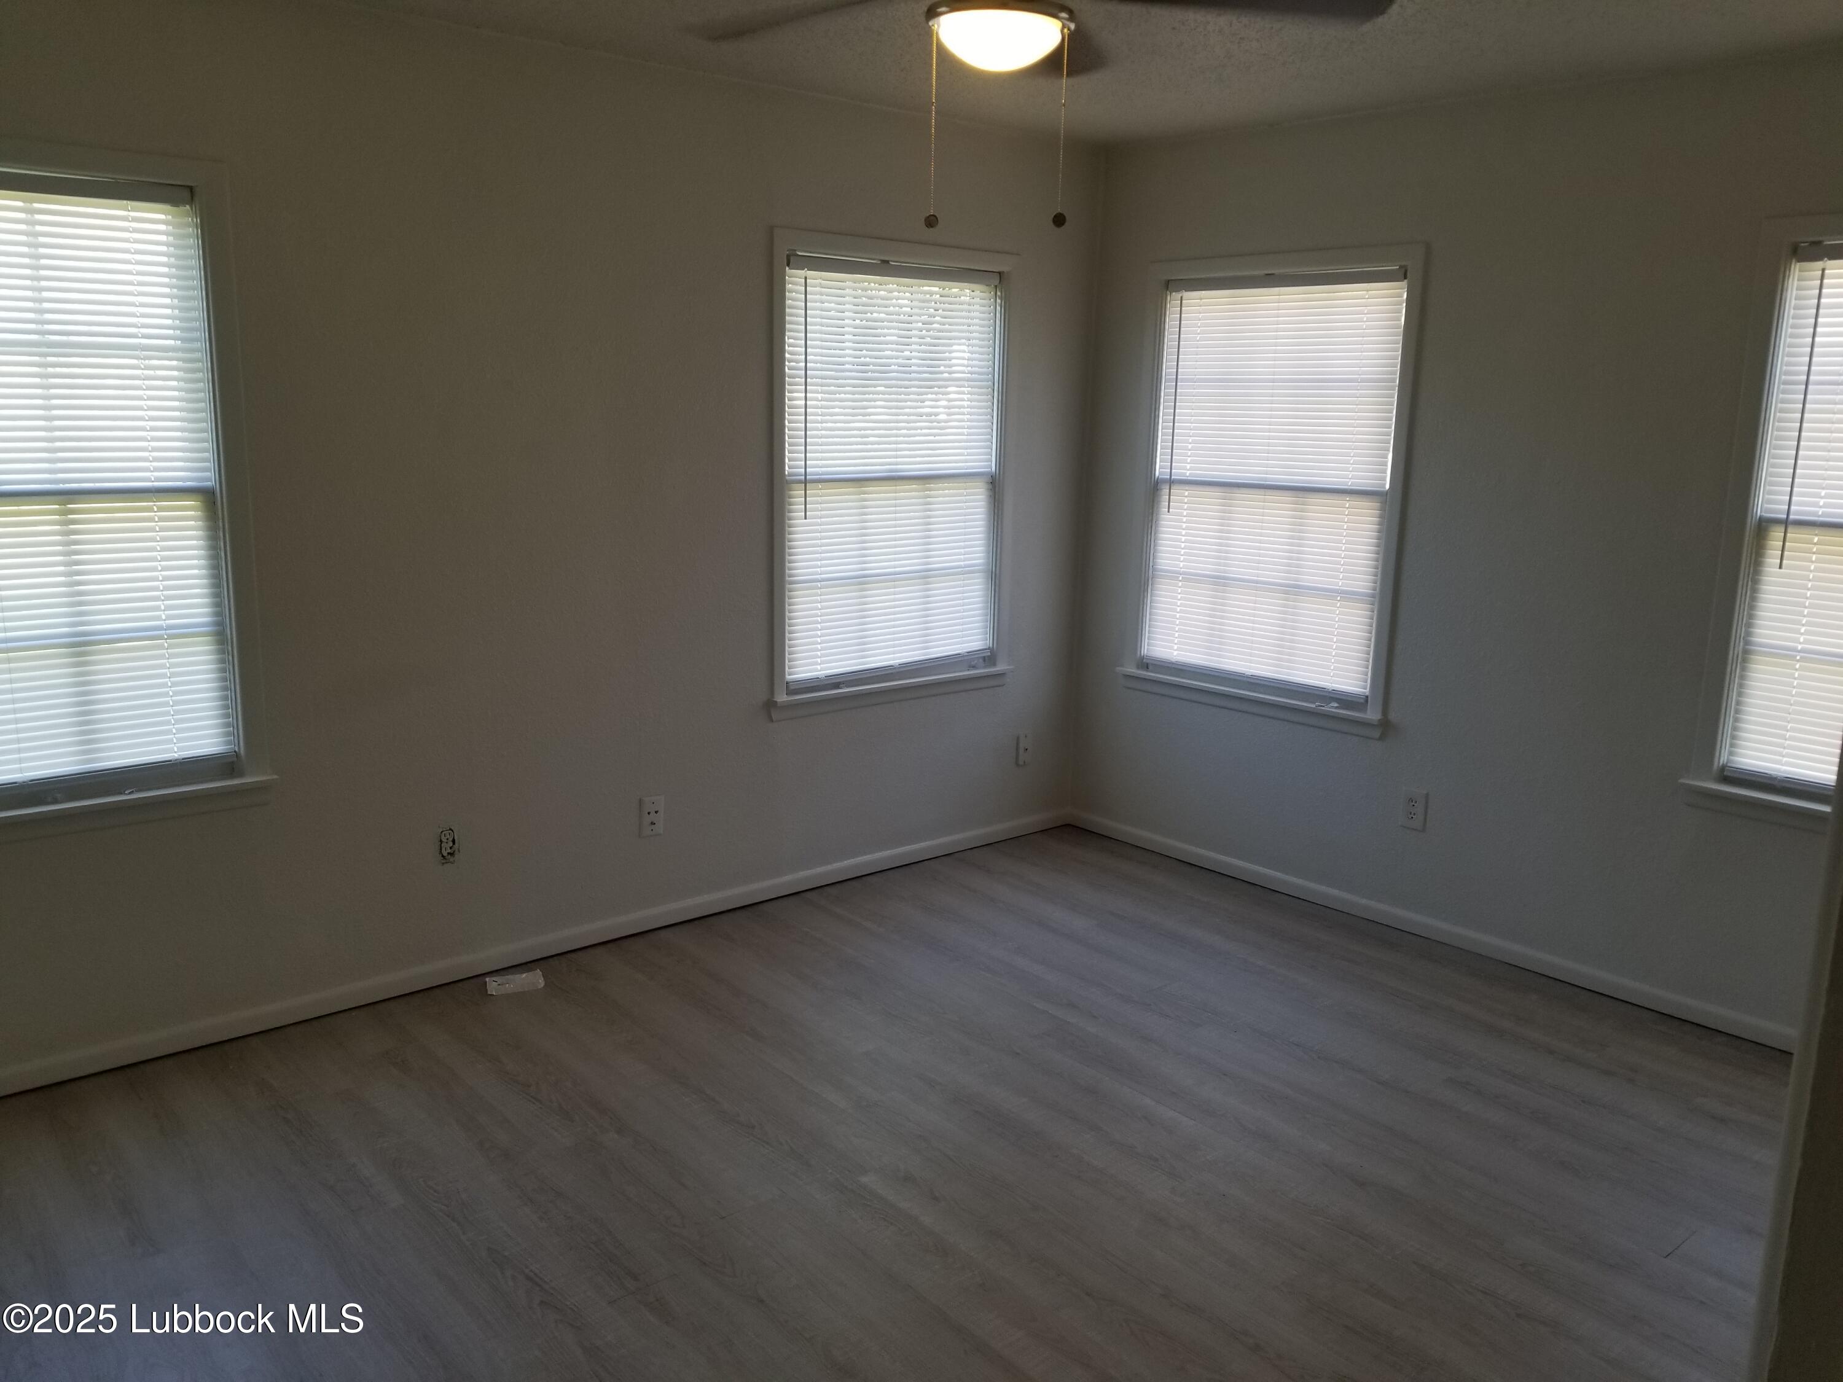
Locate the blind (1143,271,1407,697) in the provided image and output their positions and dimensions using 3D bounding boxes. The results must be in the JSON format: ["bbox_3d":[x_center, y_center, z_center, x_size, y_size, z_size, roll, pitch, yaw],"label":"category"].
[{"bbox_3d":[1.093,-0.658,4.402,0.037,1.281,0.880,-9,15,-40],"label":"blind"}]

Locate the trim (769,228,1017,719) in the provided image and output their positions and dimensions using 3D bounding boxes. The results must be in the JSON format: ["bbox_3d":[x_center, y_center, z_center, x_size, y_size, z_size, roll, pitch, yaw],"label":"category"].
[{"bbox_3d":[-0.075,-0.677,4.408,0.960,1.418,0.095,-9,15,-40],"label":"trim"}]

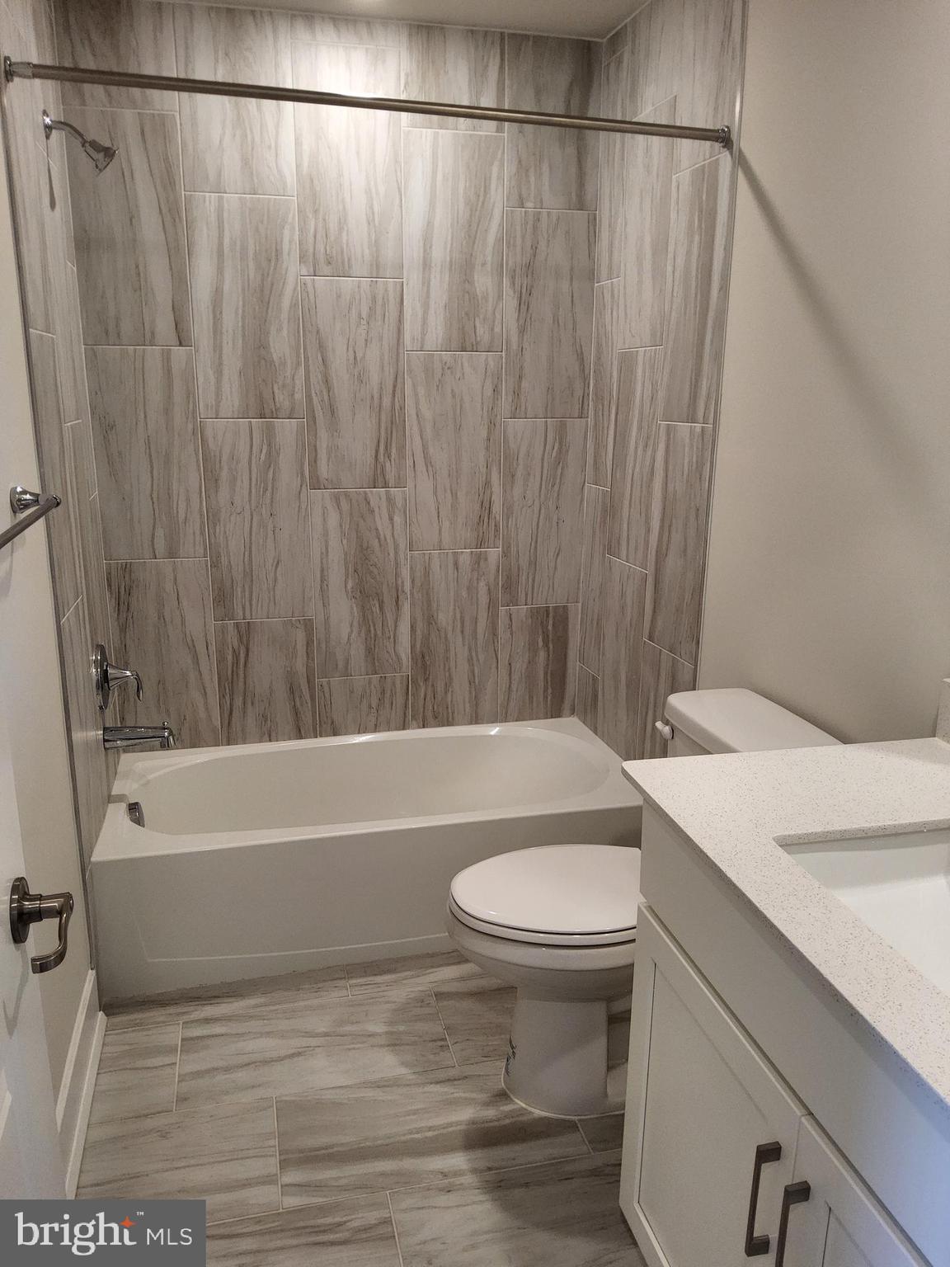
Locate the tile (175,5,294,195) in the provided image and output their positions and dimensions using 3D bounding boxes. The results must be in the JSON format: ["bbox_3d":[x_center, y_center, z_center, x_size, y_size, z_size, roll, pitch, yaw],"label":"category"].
[{"bbox_3d":[-0.657,-1.460,2.522,0.305,0.468,0.010,-3,15,-13],"label":"tile"}]

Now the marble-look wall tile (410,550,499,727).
[{"bbox_3d":[-0.067,0.021,3.050,0.305,0.602,0.010,-3,15,-13],"label":"marble-look wall tile"}]

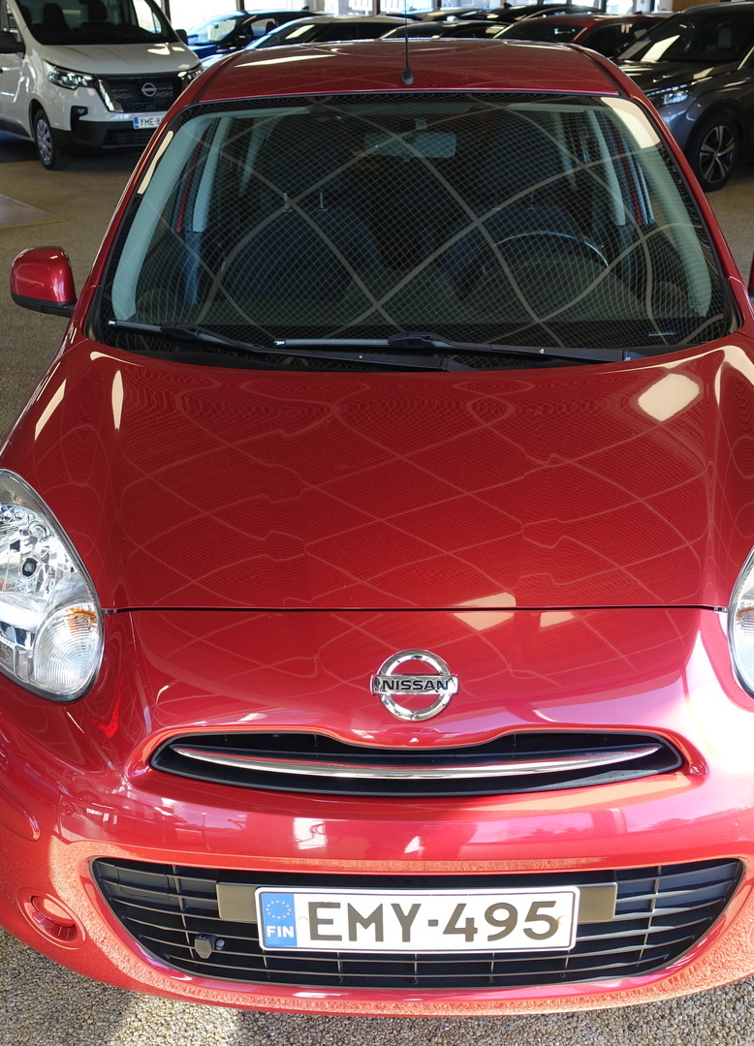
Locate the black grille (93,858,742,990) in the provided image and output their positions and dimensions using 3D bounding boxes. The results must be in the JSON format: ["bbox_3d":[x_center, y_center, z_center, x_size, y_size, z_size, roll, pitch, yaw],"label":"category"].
[{"bbox_3d":[0.057,0.565,1.506,0.935,0.235,0.100,0,26,1],"label":"black grille"}]

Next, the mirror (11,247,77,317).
[{"bbox_3d":[-0.794,-0.587,2.551,0.175,0.148,0.120,0,26,1],"label":"mirror"}]

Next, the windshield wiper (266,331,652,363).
[{"bbox_3d":[0.172,-0.334,2.035,0.754,0.050,0.080,3,27,4],"label":"windshield wiper"}]

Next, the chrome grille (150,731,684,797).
[{"bbox_3d":[0.053,0.316,1.407,0.735,0.090,0.090,0,26,1],"label":"chrome grille"}]

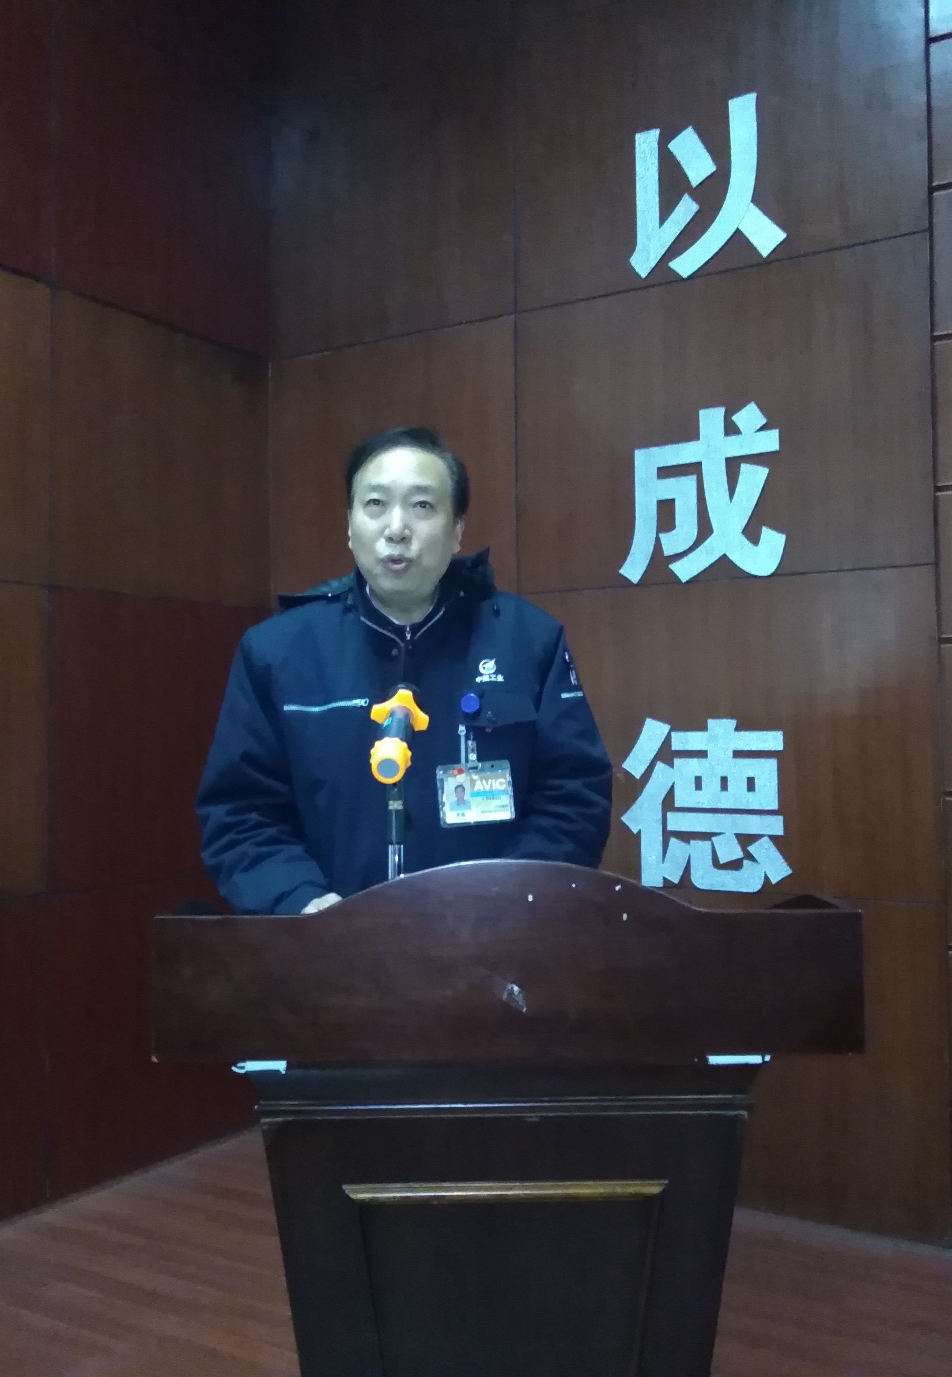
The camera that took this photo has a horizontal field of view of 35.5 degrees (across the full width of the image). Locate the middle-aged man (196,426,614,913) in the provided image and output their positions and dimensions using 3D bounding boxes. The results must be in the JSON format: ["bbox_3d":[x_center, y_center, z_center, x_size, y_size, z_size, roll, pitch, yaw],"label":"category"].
[{"bbox_3d":[-0.093,0.493,2.046,0.580,1.720,0.430,0,-2,-1],"label":"middle-aged man"}]

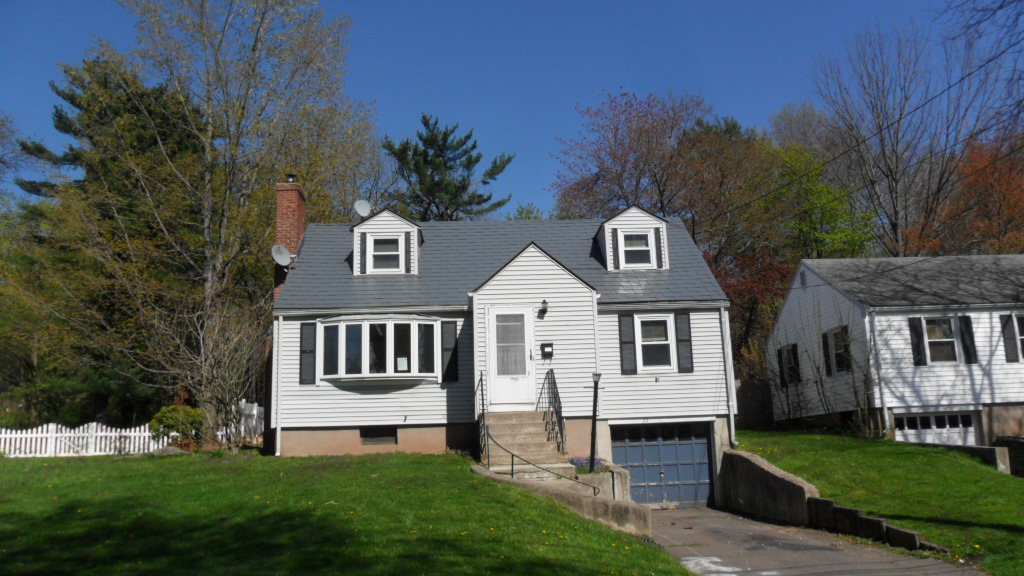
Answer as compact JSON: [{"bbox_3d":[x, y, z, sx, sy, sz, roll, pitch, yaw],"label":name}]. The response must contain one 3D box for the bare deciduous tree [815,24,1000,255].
[{"bbox_3d":[17.890,-3.207,36.128,8.400,18.440,8.000,-2,-11,0],"label":"bare deciduous tree"}]

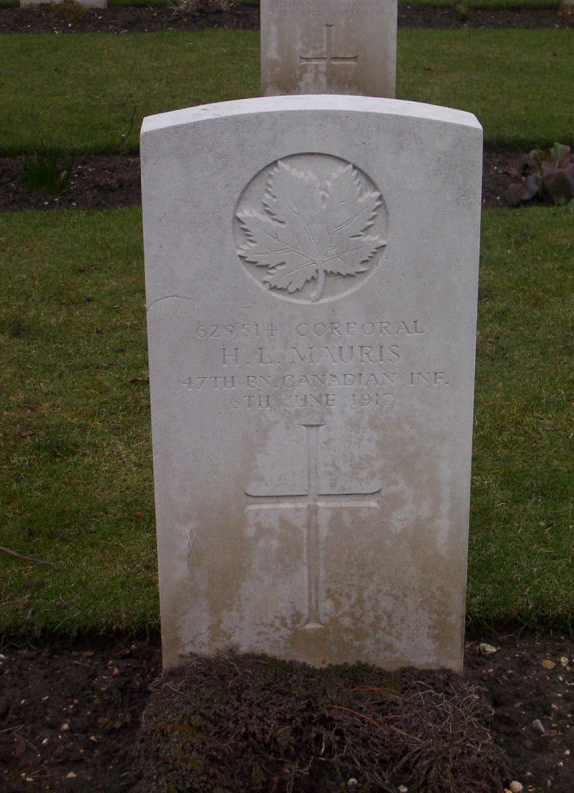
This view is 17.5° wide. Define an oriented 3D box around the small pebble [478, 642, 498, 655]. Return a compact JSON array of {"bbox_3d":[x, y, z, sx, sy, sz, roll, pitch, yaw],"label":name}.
[{"bbox_3d":[0.261,0.328,2.422,0.025,0.011,0.015,-1,24,0],"label":"small pebble"}]

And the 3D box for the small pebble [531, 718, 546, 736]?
[{"bbox_3d":[0.305,0.401,2.255,0.017,0.015,0.017,-1,24,0],"label":"small pebble"}]

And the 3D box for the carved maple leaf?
[{"bbox_3d":[0.028,-0.188,2.117,0.171,0.169,0.012,-1,24,0],"label":"carved maple leaf"}]

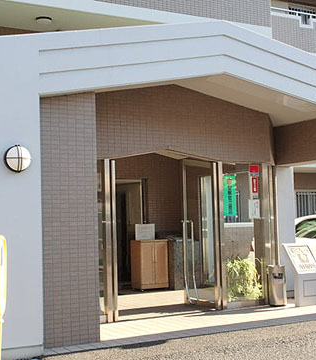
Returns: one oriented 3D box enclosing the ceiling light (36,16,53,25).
[{"bbox_3d":[-2.265,-3.163,13.252,0.310,0.080,0.310,1,-4,-30],"label":"ceiling light"}]

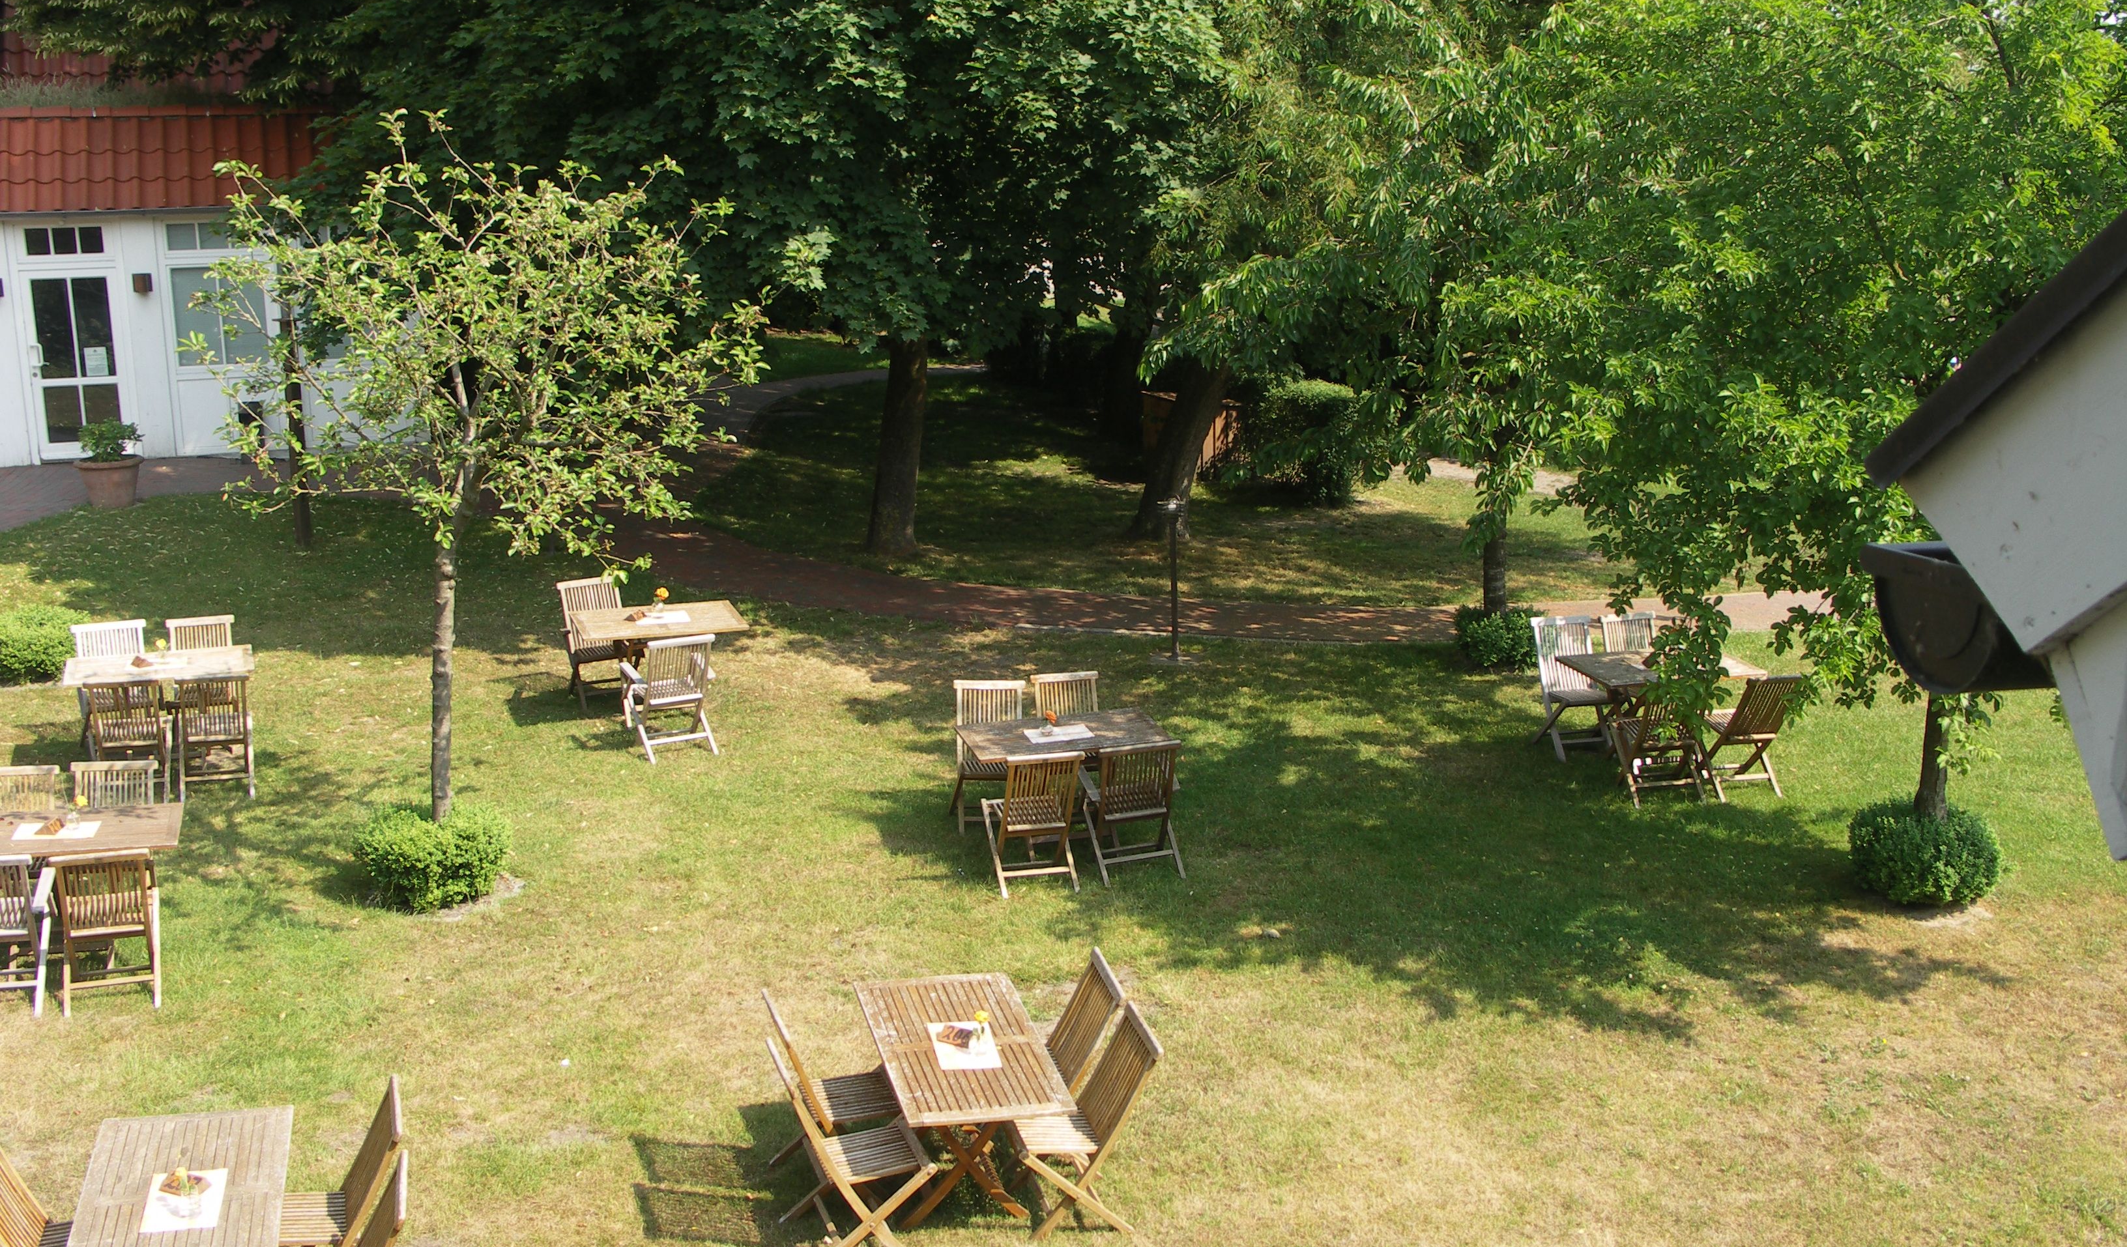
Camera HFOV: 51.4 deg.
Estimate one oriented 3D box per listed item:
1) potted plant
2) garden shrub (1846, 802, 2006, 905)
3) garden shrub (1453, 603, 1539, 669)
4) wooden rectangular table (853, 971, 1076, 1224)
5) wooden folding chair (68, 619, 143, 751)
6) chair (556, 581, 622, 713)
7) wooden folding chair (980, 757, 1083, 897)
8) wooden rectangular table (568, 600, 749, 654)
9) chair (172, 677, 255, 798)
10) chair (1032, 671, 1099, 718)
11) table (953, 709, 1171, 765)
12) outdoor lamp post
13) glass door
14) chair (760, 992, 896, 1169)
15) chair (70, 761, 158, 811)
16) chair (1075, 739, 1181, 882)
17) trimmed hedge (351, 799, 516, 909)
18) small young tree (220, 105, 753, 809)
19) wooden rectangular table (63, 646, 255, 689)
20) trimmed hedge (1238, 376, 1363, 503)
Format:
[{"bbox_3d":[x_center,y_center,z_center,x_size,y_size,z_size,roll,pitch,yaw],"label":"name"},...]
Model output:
[{"bbox_3d":[-9.476,-1.595,22.007,0.660,0.840,0.660,2,17,0],"label":"potted plant"},{"bbox_3d":[5.242,1.314,13.335,0.870,0.480,0.870,8,17,22],"label":"garden shrub"},{"bbox_3d":[3.535,0.076,18.094,0.730,0.490,0.730,2,17,0],"label":"garden shrub"},{"bbox_3d":[-0.464,2.206,9.863,0.716,0.732,1.279,-3,17,-15],"label":"wooden rectangular table"},{"bbox_3d":[-6.753,0.489,15.782,0.560,0.880,0.610,-7,17,-26],"label":"wooden folding chair"},{"bbox_3d":[-3.392,0.156,16.321,0.525,0.875,0.604,-7,18,-28],"label":"chair"},{"bbox_3d":[-0.179,1.136,13.305,0.495,0.875,0.604,-3,17,-15],"label":"wooden folding chair"},{"bbox_3d":[-2.923,0.324,16.051,1.179,0.732,0.714,-4,17,-20],"label":"wooden rectangular table"},{"bbox_3d":[-5.800,0.706,15.187,0.476,0.888,0.604,-3,17,-15],"label":"chair"},{"bbox_3d":[0.077,0.824,14.238,0.476,0.888,0.604,-3,18,-16],"label":"chair"},{"bbox_3d":[-0.014,1.038,13.912,1.220,0.732,0.693,-3,17,-17],"label":"table"},{"bbox_3d":[0.885,-0.346,17.654,0.247,1.348,0.247,-1,16,1],"label":"outdoor lamp post"},{"bbox_3d":[-10.927,-2.860,24.488,0.940,2.030,0.080,-7,17,-26],"label":"glass door"},{"bbox_3d":[-1.004,2.108,9.887,0.604,0.875,0.495,-5,18,-21],"label":"chair"},{"bbox_3d":[-5.299,1.290,12.298,0.476,0.888,0.604,-1,17,-10],"label":"chair"},{"bbox_3d":[0.400,1.080,13.508,0.560,0.880,0.610,-4,16,-17],"label":"chair"},{"bbox_3d":[-3.842,1.327,13.357,0.920,0.500,0.900,-4,16,-16],"label":"trimmed hedge"},{"bbox_3d":[-3.242,-0.603,12.636,3.050,4.500,2.900,-3,17,-14],"label":"small young tree"},{"bbox_3d":[-6.292,0.642,15.500,1.210,0.745,0.700,-5,17,-21],"label":"wooden rectangular table"},{"bbox_3d":[2.670,-2.045,24.444,1.350,1.200,1.200,1,16,0],"label":"trimmed hedge"}]

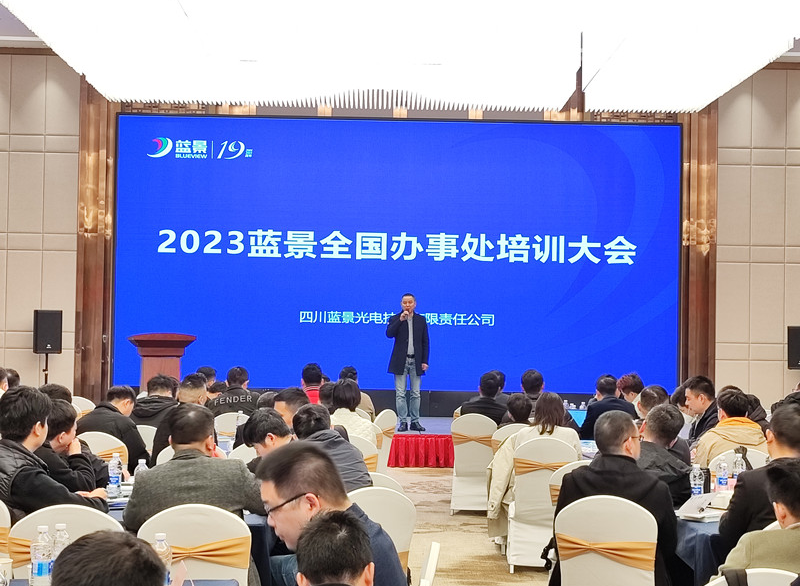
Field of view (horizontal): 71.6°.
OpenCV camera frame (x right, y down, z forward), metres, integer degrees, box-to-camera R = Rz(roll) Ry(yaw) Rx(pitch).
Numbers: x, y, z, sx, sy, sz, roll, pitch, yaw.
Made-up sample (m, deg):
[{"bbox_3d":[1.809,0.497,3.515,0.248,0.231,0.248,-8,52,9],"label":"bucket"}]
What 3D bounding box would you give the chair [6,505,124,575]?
[{"bbox_3d":[-1.230,1.285,2.380,0.460,0.920,0.550,0,-2,14],"label":"chair"}]

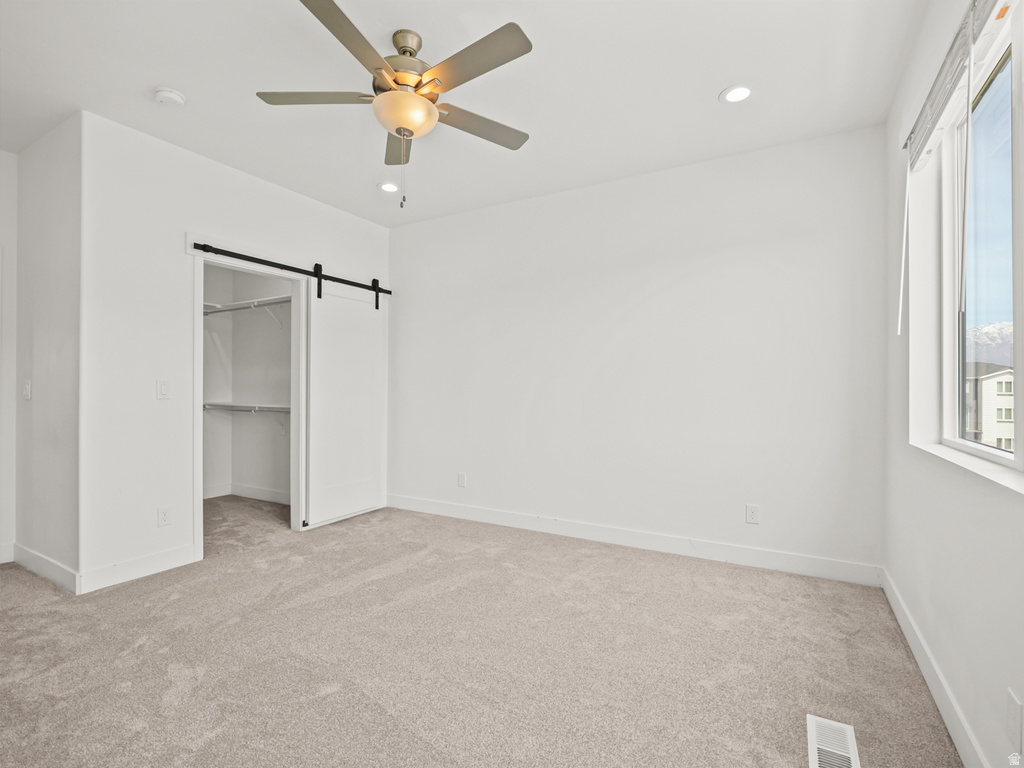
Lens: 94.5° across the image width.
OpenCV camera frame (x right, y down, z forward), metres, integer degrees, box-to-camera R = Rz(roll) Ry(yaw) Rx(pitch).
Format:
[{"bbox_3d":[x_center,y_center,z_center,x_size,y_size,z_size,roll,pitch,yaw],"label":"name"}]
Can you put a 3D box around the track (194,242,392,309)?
[{"bbox_3d":[-1.660,-0.857,3.925,0.069,0.293,1.798,0,0,31],"label":"track"}]

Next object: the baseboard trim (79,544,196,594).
[{"bbox_3d":[-2.305,1.136,2.941,0.016,0.123,0.606,0,0,31],"label":"baseboard trim"}]

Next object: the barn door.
[{"bbox_3d":[-1.451,0.165,4.271,0.038,2.055,0.869,0,0,31],"label":"barn door"}]

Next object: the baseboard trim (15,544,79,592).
[{"bbox_3d":[-2.905,1.135,2.939,1.030,0.123,0.016,0,0,29],"label":"baseboard trim"}]

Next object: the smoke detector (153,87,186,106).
[{"bbox_3d":[-1.857,-1.548,2.571,0.143,0.045,0.143,0,0,31],"label":"smoke detector"}]

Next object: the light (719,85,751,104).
[{"bbox_3d":[1.225,-1.555,2.565,0.180,0.018,0.180,0,0,31],"label":"light"}]

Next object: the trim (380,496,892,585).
[{"bbox_3d":[0.488,1.149,3.762,3.948,0.121,0.016,0,0,29],"label":"trim"}]

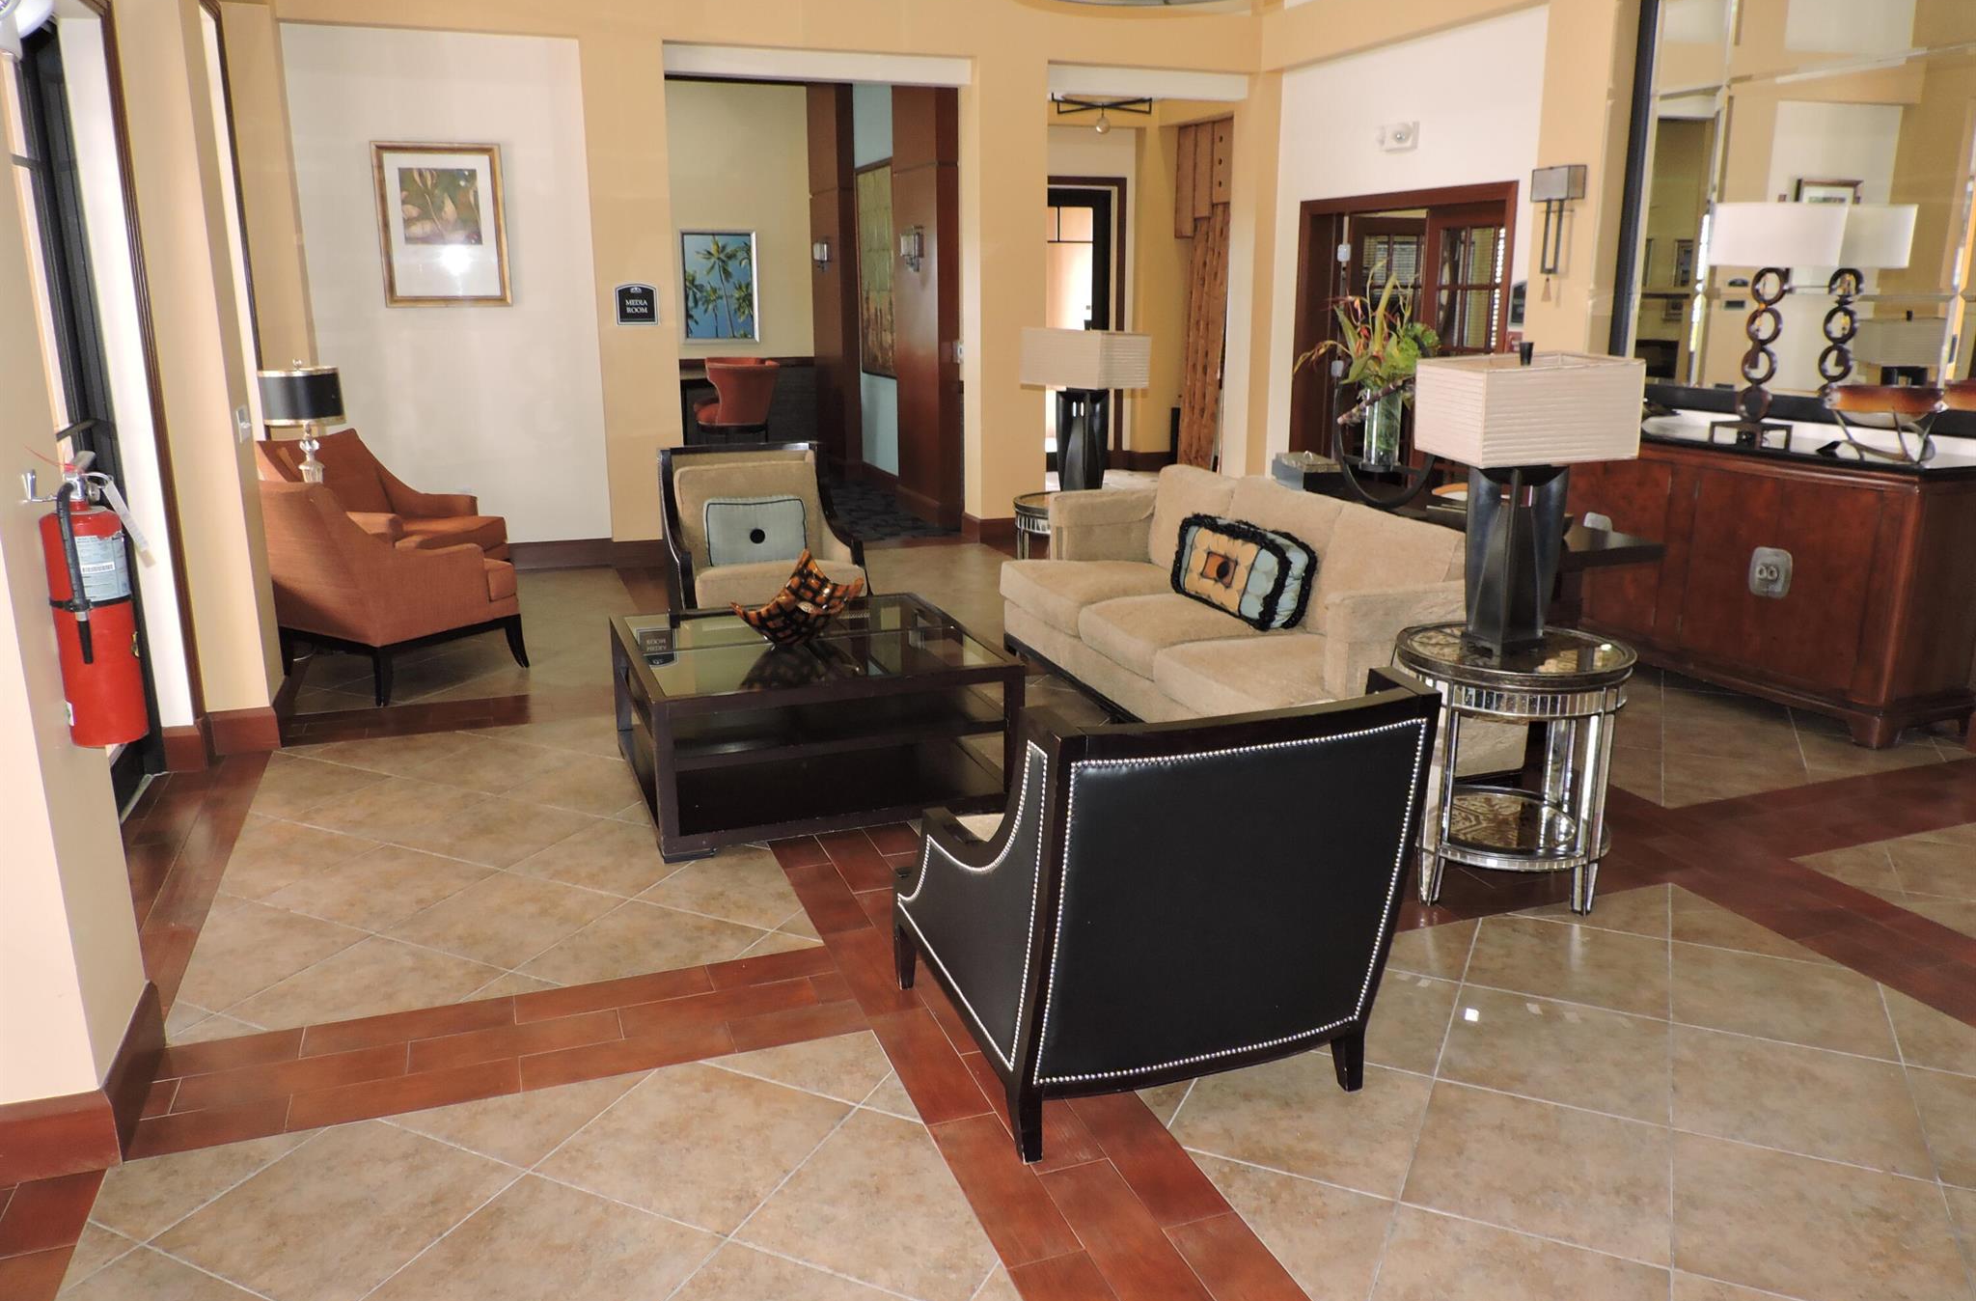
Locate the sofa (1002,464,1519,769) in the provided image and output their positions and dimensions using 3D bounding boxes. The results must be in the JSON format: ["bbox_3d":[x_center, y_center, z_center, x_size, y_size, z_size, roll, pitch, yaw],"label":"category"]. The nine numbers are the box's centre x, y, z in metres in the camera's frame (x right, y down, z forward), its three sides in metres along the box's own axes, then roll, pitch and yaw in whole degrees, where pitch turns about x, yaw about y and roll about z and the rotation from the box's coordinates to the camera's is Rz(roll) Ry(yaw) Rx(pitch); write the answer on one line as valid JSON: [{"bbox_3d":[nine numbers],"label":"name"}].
[{"bbox_3d":[0.878,-0.149,5.137,0.896,0.853,2.282,-5,14,-19],"label":"sofa"}]

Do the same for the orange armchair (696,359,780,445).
[{"bbox_3d":[-2.015,-1.701,11.087,0.630,1.200,0.600,-2,13,-5],"label":"orange armchair"}]

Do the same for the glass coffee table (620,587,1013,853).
[{"bbox_3d":[-0.616,0.198,4.652,1.139,0.480,1.180,-5,14,-20],"label":"glass coffee table"}]

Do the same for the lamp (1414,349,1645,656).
[{"bbox_3d":[1.332,-0.375,3.453,0.410,0.778,0.328,-3,14,-11],"label":"lamp"}]

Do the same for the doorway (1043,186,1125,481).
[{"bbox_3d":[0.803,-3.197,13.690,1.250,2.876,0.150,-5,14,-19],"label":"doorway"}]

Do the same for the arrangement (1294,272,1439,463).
[{"bbox_3d":[1.526,-1.108,5.407,0.415,0.731,0.443,-5,14,-19],"label":"arrangement"}]

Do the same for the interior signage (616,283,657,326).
[{"bbox_3d":[-2.179,-2.150,8.505,0.281,0.257,0.025,-5,14,-19],"label":"interior signage"}]

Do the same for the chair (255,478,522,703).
[{"bbox_3d":[-2.658,-0.331,5.960,0.820,0.920,0.890,9,16,33],"label":"chair"}]

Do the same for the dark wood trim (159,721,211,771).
[{"bbox_3d":[-2.812,0.338,4.789,0.145,0.165,0.040,-5,14,-19],"label":"dark wood trim"}]

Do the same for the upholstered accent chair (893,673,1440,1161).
[{"bbox_3d":[0.305,0.426,2.773,0.745,0.849,0.905,-5,14,-19],"label":"upholstered accent chair"}]

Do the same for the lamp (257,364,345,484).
[{"bbox_3d":[-3.179,-0.986,6.424,0.390,0.725,0.390,-5,14,-19],"label":"lamp"}]

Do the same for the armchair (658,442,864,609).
[{"bbox_3d":[-1.064,-0.460,6.393,0.792,0.886,0.915,-5,14,-19],"label":"armchair"}]

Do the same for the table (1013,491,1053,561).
[{"bbox_3d":[0.427,-0.405,6.630,0.587,0.655,0.587,-5,14,-19],"label":"table"}]

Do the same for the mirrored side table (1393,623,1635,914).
[{"bbox_3d":[1.399,0.316,3.719,0.598,0.666,0.598,-5,14,-19],"label":"mirrored side table"}]

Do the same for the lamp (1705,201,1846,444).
[{"bbox_3d":[3.061,-1.273,5.391,0.368,0.938,0.490,-5,14,-19],"label":"lamp"}]

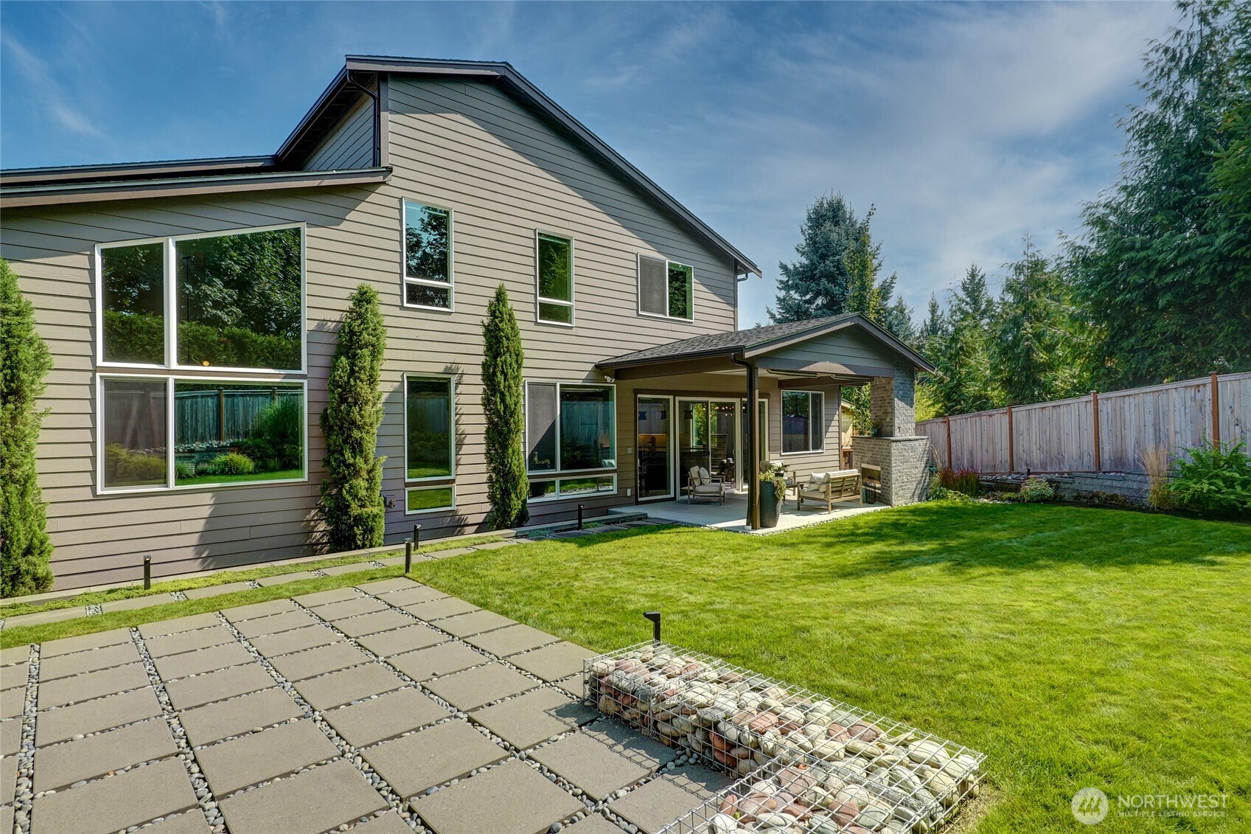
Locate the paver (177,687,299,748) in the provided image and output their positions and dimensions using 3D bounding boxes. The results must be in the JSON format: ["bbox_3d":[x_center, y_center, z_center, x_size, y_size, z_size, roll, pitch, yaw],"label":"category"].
[{"bbox_3d":[-2.496,1.966,4.073,0.605,0.050,0.605,0,-2,-42],"label":"paver"}]

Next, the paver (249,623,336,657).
[{"bbox_3d":[-2.920,2.014,5.557,0.605,0.050,0.605,0,-2,-42],"label":"paver"}]

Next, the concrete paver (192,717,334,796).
[{"bbox_3d":[-2.074,1.991,3.638,0.605,0.055,0.605,0,-1,-43],"label":"concrete paver"}]

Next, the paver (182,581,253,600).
[{"bbox_3d":[-4.833,2.090,7.421,0.605,0.050,0.605,0,-2,-42],"label":"paver"}]

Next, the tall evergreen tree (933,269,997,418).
[{"bbox_3d":[13.596,-2.030,25.003,2.800,8.294,2.800,0,0,-42],"label":"tall evergreen tree"}]

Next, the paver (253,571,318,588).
[{"bbox_3d":[-4.265,2.094,7.934,0.600,0.050,0.580,0,0,-42],"label":"paver"}]

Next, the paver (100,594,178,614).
[{"bbox_3d":[-5.382,2.090,6.912,0.605,0.050,0.605,0,-2,-42],"label":"paver"}]

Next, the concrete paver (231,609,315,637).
[{"bbox_3d":[-3.379,2.029,6.044,0.605,0.050,0.605,0,-2,-42],"label":"concrete paver"}]

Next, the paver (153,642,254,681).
[{"bbox_3d":[-3.404,2.003,5.070,0.606,0.050,0.606,0,-2,-42],"label":"paver"}]

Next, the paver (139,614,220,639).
[{"bbox_3d":[-4.316,2.039,6.067,0.606,0.050,0.606,0,-2,-42],"label":"paver"}]

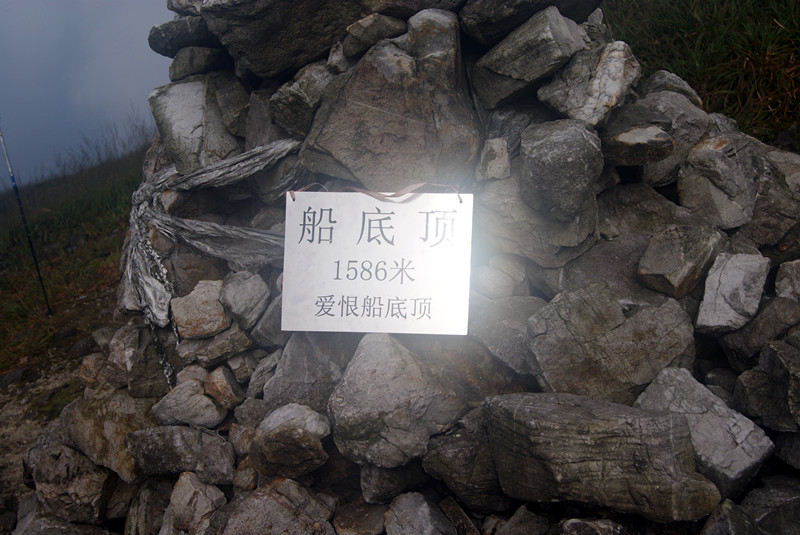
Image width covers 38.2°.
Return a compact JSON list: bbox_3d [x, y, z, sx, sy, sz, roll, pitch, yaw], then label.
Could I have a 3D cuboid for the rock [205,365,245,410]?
[{"bbox_3d":[-0.400,0.273,2.640,0.084,0.095,0.090,0,8,0],"label":"rock"}]

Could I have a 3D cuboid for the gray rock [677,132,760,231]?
[{"bbox_3d":[0.737,-0.198,2.660,0.190,0.213,0.190,-1,7,-20],"label":"gray rock"}]

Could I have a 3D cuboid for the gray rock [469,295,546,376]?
[{"bbox_3d":[0.237,0.151,2.570,0.180,0.175,0.160,0,10,0],"label":"gray rock"}]

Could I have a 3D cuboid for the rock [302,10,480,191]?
[{"bbox_3d":[-0.019,-0.387,2.700,0.404,0.408,0.260,0,8,0],"label":"rock"}]

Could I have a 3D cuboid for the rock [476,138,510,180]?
[{"bbox_3d":[0.205,-0.237,2.540,0.075,0.090,0.075,1,8,0],"label":"rock"}]

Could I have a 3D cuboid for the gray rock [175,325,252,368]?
[{"bbox_3d":[-0.420,0.179,2.620,0.170,0.099,0.130,2,7,0],"label":"gray rock"}]

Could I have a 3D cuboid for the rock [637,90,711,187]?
[{"bbox_3d":[0.688,-0.328,2.920,0.177,0.238,0.180,-3,9,-20],"label":"rock"}]

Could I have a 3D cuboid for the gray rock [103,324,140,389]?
[{"bbox_3d":[-0.654,0.208,2.720,0.074,0.140,0.110,0,8,0],"label":"gray rock"}]

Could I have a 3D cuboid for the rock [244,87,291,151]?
[{"bbox_3d":[-0.305,-0.343,2.660,0.100,0.140,0.100,3,8,15],"label":"rock"}]

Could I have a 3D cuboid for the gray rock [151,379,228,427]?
[{"bbox_3d":[-0.471,0.304,2.600,0.163,0.097,0.130,0,8,0],"label":"gray rock"}]

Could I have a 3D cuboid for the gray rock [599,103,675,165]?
[{"bbox_3d":[0.558,-0.313,2.720,0.175,0.135,0.160,0,10,0],"label":"gray rock"}]

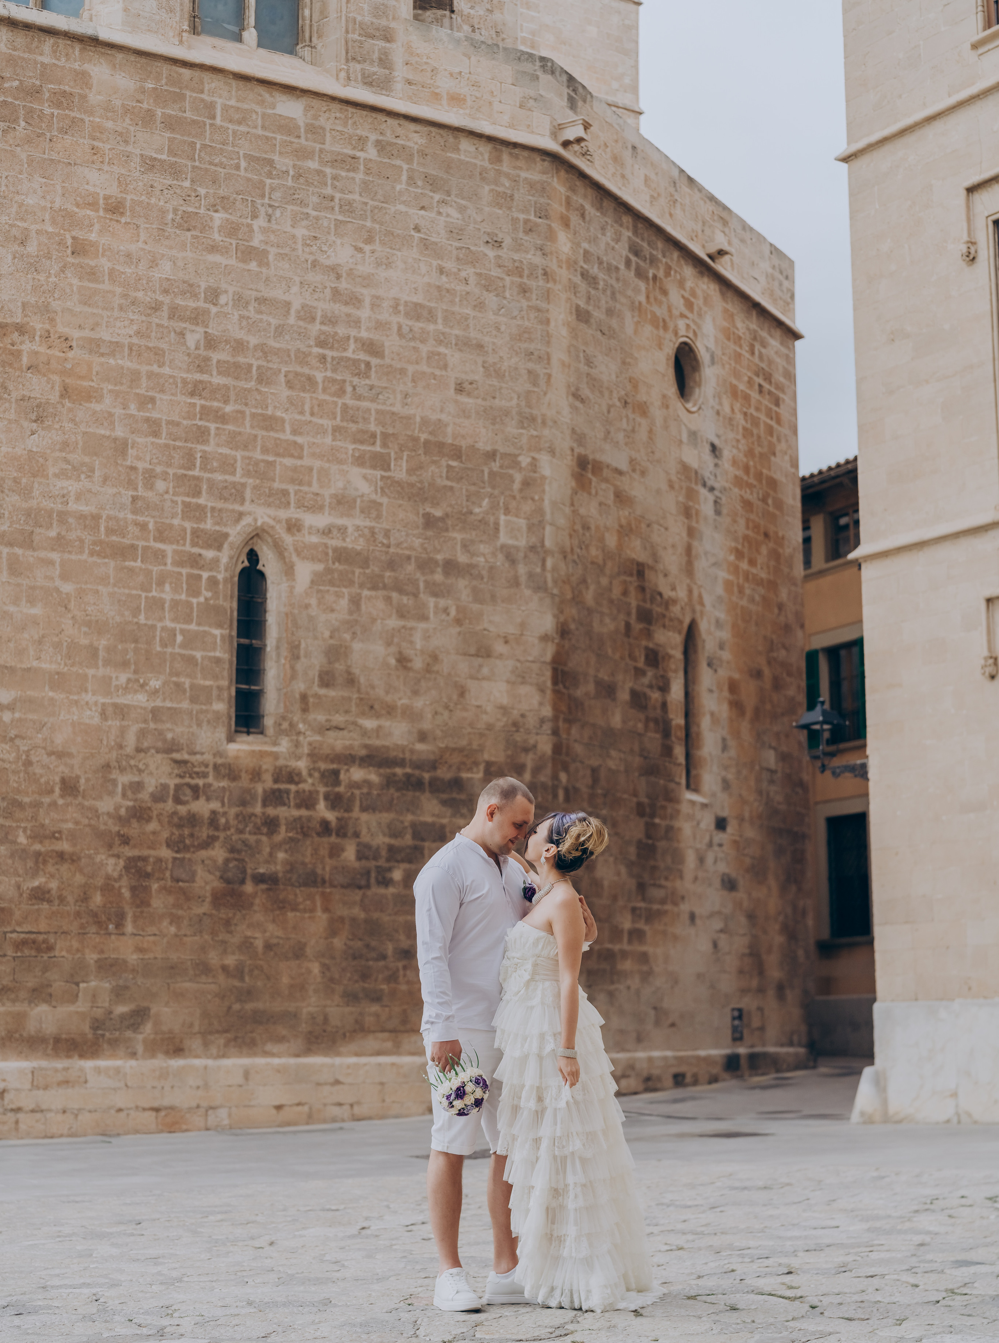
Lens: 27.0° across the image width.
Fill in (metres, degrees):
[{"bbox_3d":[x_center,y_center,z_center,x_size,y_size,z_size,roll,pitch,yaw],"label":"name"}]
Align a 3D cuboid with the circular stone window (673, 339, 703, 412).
[{"bbox_3d":[2.099,-3.384,23.904,0.200,0.852,0.852,-6,-11,30],"label":"circular stone window"}]

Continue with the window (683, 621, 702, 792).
[{"bbox_3d":[2.087,0.387,23.192,0.200,1.979,0.483,-6,-11,30],"label":"window"}]

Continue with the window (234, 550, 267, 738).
[{"bbox_3d":[-2.251,-0.282,18.884,0.276,1.719,0.150,6,-12,-30],"label":"window"}]

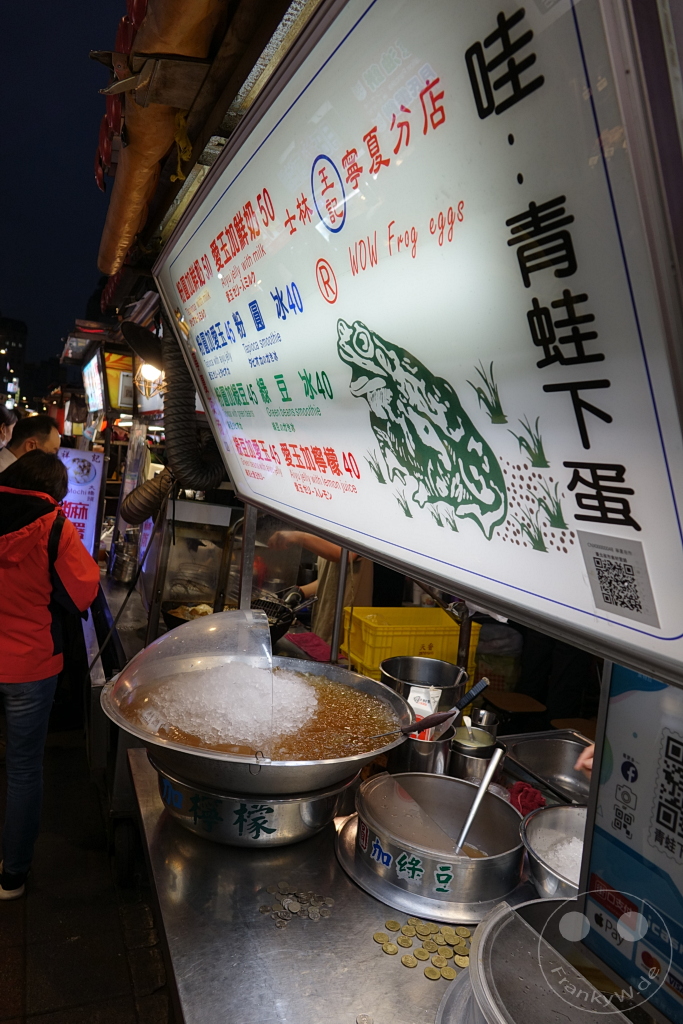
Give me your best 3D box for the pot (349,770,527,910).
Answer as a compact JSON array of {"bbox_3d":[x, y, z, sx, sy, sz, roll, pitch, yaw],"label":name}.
[{"bbox_3d":[0.217,0.710,1.520,0.374,0.084,0.374,6,5,-1],"label":"pot"}]

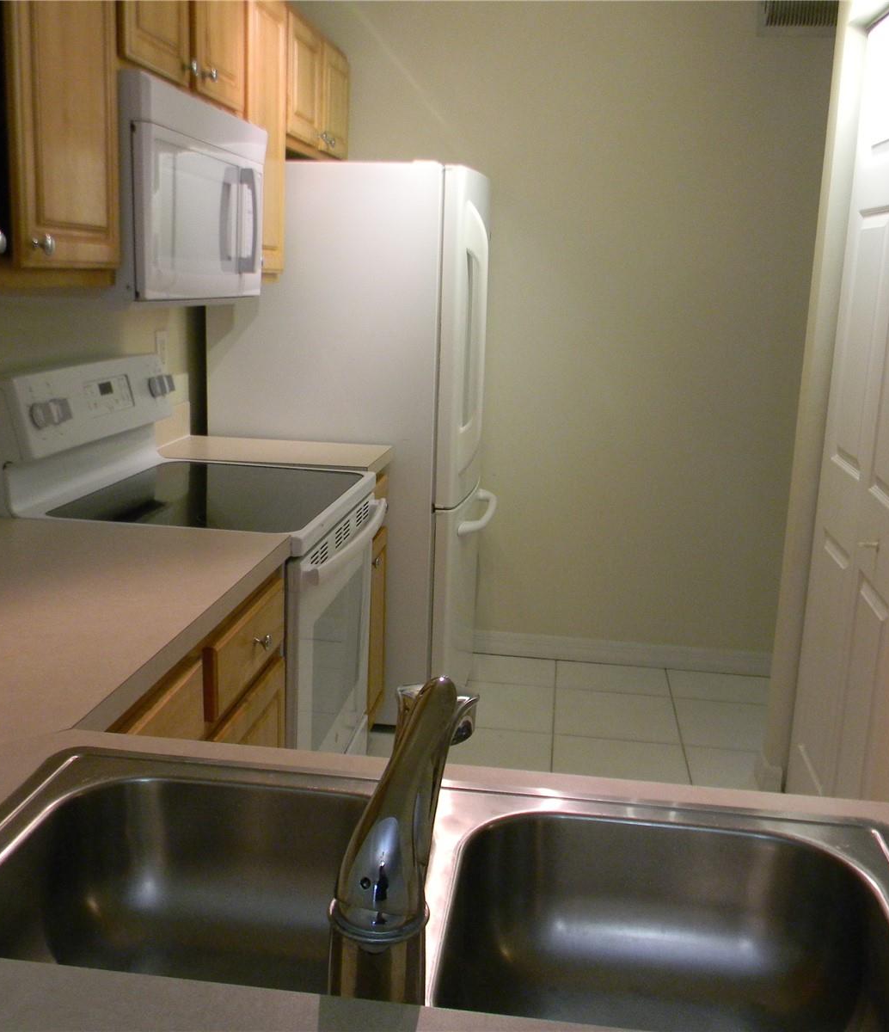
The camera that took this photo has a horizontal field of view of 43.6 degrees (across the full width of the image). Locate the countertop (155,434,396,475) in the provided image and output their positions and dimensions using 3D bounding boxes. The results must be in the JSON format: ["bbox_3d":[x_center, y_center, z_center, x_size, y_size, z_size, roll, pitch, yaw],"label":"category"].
[{"bbox_3d":[-0.484,-0.163,3.087,0.625,0.039,0.373,3,12,7],"label":"countertop"}]

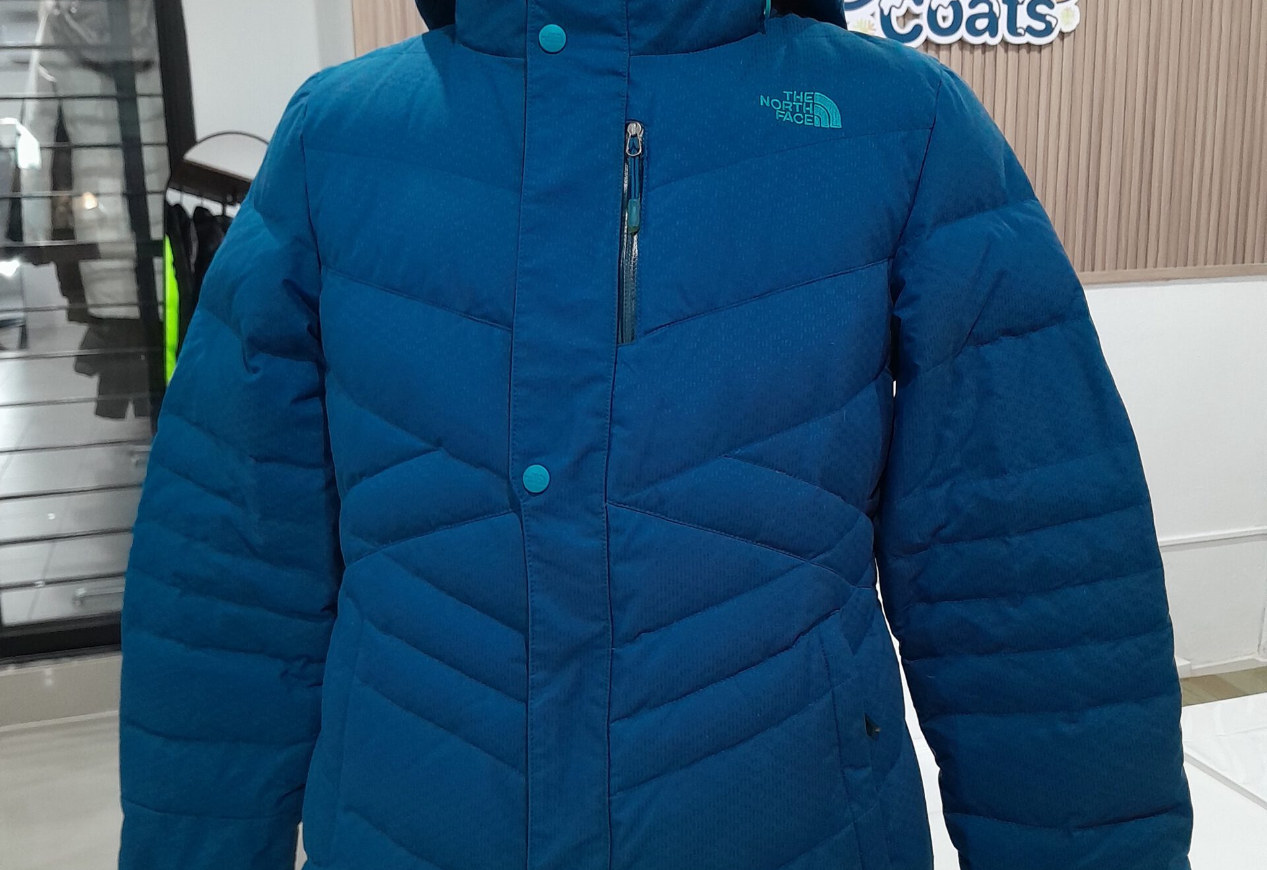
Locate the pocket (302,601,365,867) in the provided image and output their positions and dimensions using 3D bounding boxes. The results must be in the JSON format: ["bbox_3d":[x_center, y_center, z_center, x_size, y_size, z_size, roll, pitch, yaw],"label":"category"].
[{"bbox_3d":[-0.192,0.194,0.818,0.014,0.170,0.029,2,8,-41],"label":"pocket"}]

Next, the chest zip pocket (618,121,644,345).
[{"bbox_3d":[-0.001,-0.109,0.686,0.014,0.119,0.010,2,1,1],"label":"chest zip pocket"}]

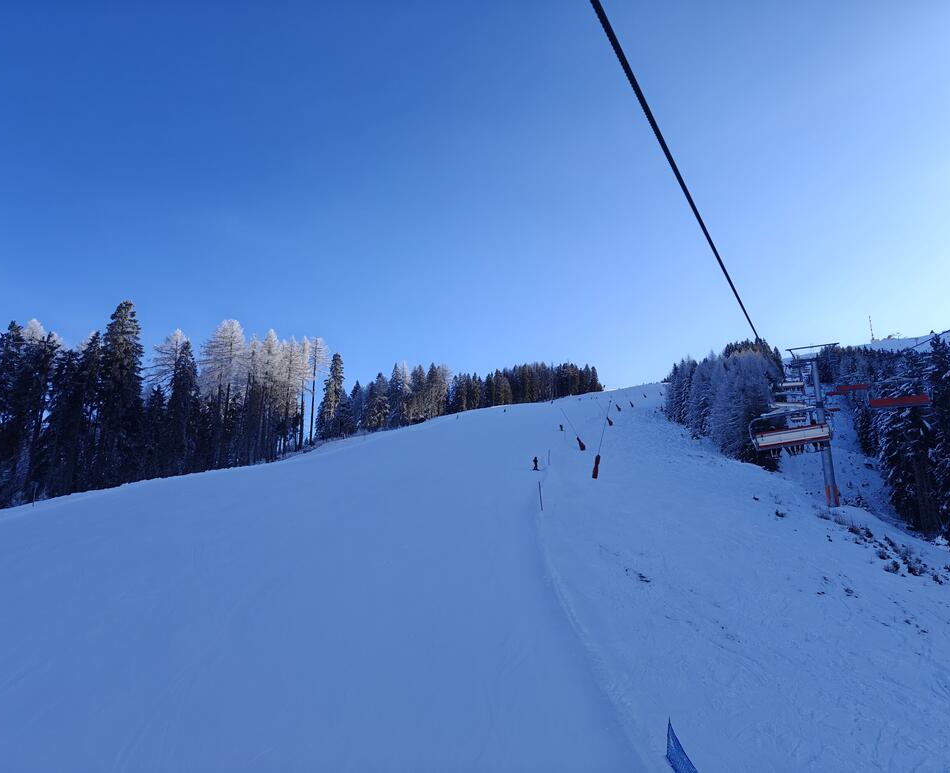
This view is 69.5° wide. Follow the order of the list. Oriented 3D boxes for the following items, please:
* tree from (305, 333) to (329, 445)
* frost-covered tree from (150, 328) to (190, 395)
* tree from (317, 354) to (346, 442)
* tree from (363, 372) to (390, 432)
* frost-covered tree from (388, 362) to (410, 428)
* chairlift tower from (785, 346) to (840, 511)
[{"bbox_3d":[-33.910,0.580,146.000,5.200,23.190,5.200,2,-11,-13],"label":"tree"},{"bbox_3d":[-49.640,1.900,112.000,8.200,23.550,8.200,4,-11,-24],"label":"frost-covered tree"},{"bbox_3d":[-32.830,2.040,155.000,6.000,19.990,6.000,2,-11,-12],"label":"tree"},{"bbox_3d":[-28.060,4.350,195.000,7.200,17.020,7.200,1,-11,-8],"label":"tree"},{"bbox_3d":[-23.380,2.540,212.000,6.400,20.430,6.400,0,-11,-6],"label":"frost-covered tree"},{"bbox_3d":[44.790,5.040,87.880,6.300,20.660,4.200,-6,-12,25],"label":"chairlift tower"}]

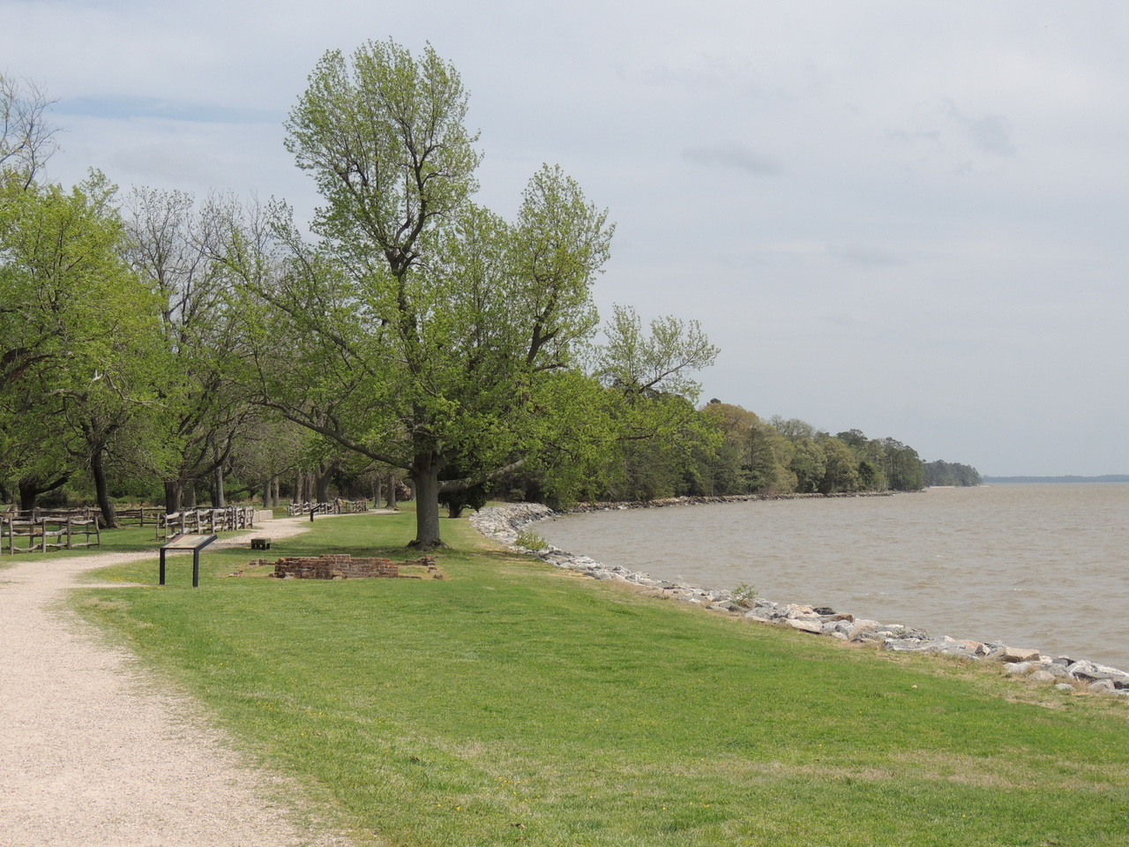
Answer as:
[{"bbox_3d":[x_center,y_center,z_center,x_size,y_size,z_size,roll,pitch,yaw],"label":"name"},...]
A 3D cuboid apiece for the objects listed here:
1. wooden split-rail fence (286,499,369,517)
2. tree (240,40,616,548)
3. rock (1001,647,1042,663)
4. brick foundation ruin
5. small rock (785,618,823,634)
[{"bbox_3d":[-23.193,8.351,192.000,0.600,1.200,32.000,0,-2,7],"label":"wooden split-rail fence"},{"bbox_3d":[-4.575,-4.423,67.255,13.400,17.400,12.600,0,-2,0],"label":"tree"},{"bbox_3d":[5.015,2.544,21.500,0.440,0.180,0.380,0,-2,11],"label":"rock"},{"bbox_3d":[-5.350,3.244,46.008,4.700,0.560,7.000,0,-2,-4],"label":"brick foundation ruin"},{"bbox_3d":[3.206,2.710,26.200,0.500,0.200,0.400,-1,-2,17],"label":"small rock"}]

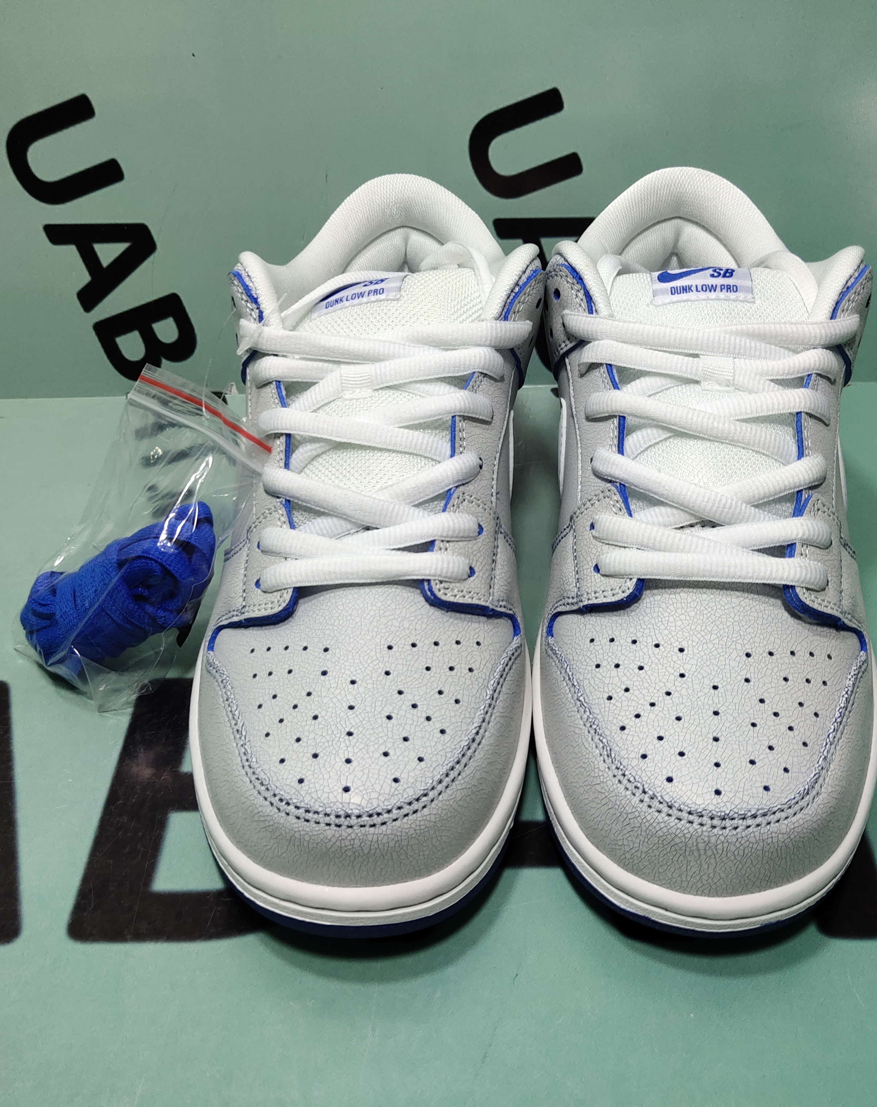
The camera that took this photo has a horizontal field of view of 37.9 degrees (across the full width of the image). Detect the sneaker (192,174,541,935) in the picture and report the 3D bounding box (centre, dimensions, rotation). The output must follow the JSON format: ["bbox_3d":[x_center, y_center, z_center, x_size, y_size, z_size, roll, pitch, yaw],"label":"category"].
[{"bbox_3d":[-0.021,-0.026,0.424,0.108,0.124,0.296,1,36,3],"label":"sneaker"}]

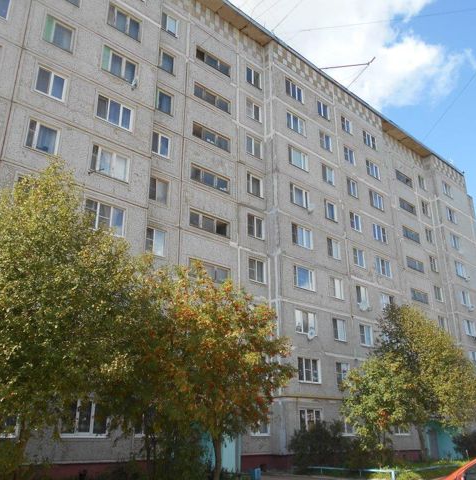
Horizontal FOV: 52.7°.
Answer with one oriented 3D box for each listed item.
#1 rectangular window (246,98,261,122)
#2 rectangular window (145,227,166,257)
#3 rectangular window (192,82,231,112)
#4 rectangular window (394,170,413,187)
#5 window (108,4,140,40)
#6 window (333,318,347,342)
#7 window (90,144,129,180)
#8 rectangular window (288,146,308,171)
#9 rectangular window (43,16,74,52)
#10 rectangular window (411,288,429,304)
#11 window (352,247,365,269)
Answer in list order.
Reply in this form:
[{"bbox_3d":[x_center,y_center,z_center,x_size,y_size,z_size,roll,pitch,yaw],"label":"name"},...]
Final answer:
[{"bbox_3d":[1.072,-8.758,32.588,1.500,1.380,0.150,18,-27,-39],"label":"rectangular window"},{"bbox_3d":[-4.139,0.117,23.759,1.340,1.370,0.150,18,-28,-38],"label":"rectangular window"},{"bbox_3d":[-1.571,-8.729,29.757,2.888,0.924,0.200,18,-27,-39],"label":"rectangular window"},{"bbox_3d":[15.672,-5.652,45.437,2.840,0.956,0.150,18,-28,-39],"label":"rectangular window"},{"bbox_3d":[-5.909,-11.356,25.306,1.950,1.387,0.150,18,-28,-39],"label":"window"},{"bbox_3d":[6.431,5.753,30.443,1.320,1.370,0.150,18,-28,-38],"label":"window"},{"bbox_3d":[-5.910,-3.569,22.346,1.900,1.360,0.200,18,-28,-38],"label":"window"},{"bbox_3d":[4.098,-5.472,32.816,1.968,1.357,0.200,18,-27,-39],"label":"rectangular window"},{"bbox_3d":[-8.267,-9.490,22.203,1.450,1.480,0.150,18,-28,-38],"label":"rectangular window"},{"bbox_3d":[15.414,4.818,40.770,2.770,0.920,0.150,18,-28,-38],"label":"rectangular window"},{"bbox_3d":[8.593,1.313,34.265,1.340,1.340,0.150,18,-28,-38],"label":"window"}]

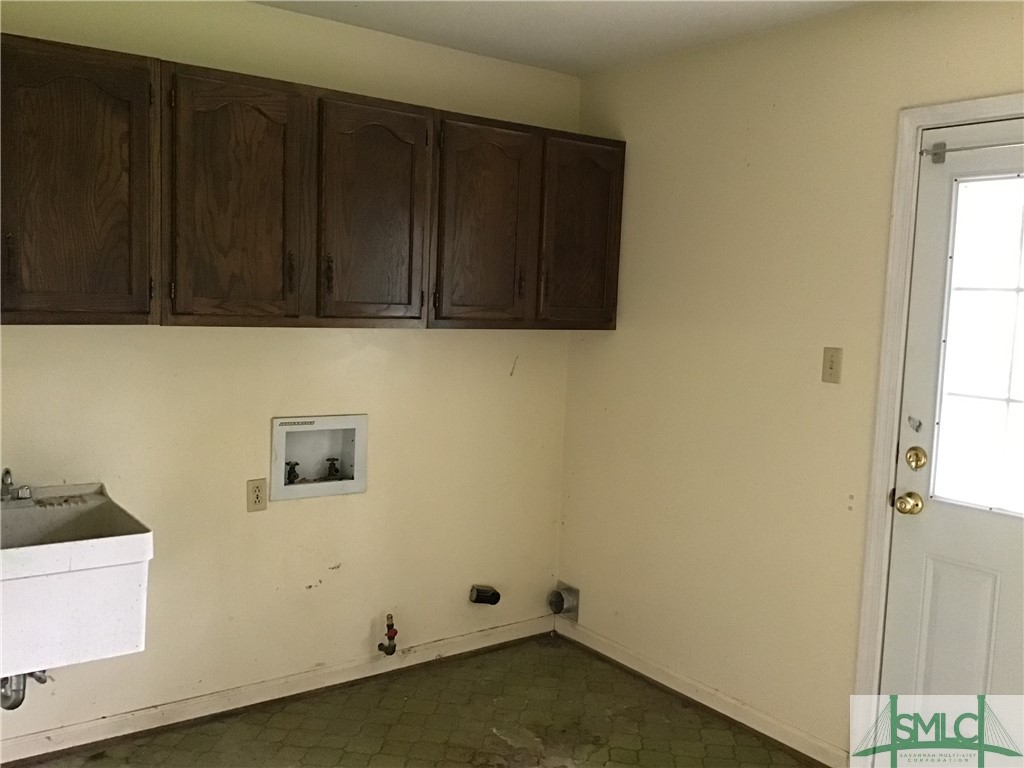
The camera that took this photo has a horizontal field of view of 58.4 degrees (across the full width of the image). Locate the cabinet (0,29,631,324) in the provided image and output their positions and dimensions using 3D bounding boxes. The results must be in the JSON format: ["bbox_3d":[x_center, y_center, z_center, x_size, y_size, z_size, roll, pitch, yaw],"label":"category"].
[{"bbox_3d":[-0.598,-0.581,3.163,2.370,0.762,0.322,-2,7,-36],"label":"cabinet"}]

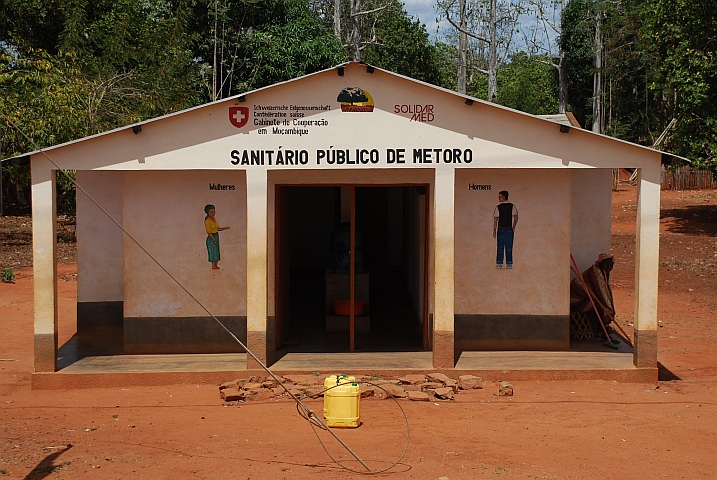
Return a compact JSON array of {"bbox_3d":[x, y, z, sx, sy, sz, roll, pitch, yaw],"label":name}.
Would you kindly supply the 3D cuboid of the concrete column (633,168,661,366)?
[{"bbox_3d":[3.166,0.308,13.150,0.193,2.191,0.190,0,4,-1],"label":"concrete column"}]

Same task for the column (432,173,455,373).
[{"bbox_3d":[0.934,0.309,13.080,0.199,2.176,0.190,0,4,-1],"label":"column"}]

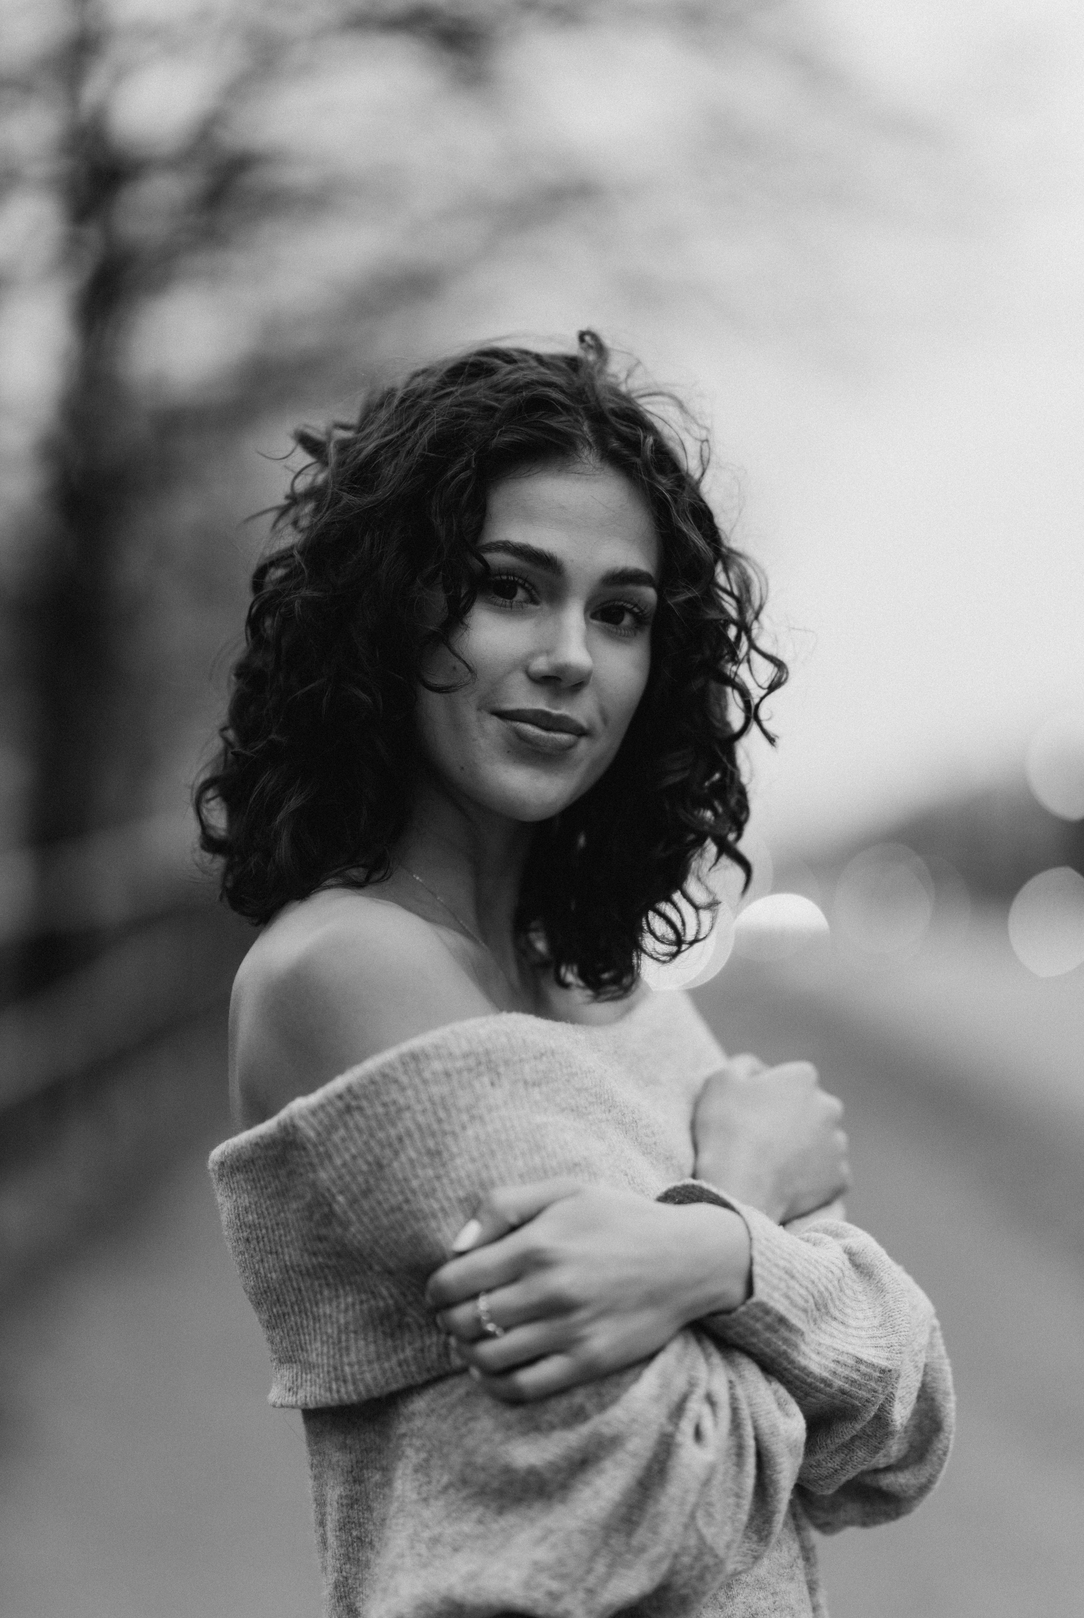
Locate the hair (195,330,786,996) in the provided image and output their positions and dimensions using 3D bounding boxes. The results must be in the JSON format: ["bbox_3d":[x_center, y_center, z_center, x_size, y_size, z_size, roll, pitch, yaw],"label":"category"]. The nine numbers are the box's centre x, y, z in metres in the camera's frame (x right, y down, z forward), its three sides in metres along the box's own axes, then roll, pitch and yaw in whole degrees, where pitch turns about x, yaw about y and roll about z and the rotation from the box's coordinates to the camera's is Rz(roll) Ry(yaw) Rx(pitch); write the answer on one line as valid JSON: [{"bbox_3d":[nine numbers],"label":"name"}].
[{"bbox_3d":[-0.025,-0.073,1.945,0.290,0.330,0.250,6,-1,-26],"label":"hair"}]

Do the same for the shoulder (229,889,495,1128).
[{"bbox_3d":[-0.087,0.096,1.850,0.120,0.120,0.145,-1,-1,37],"label":"shoulder"}]

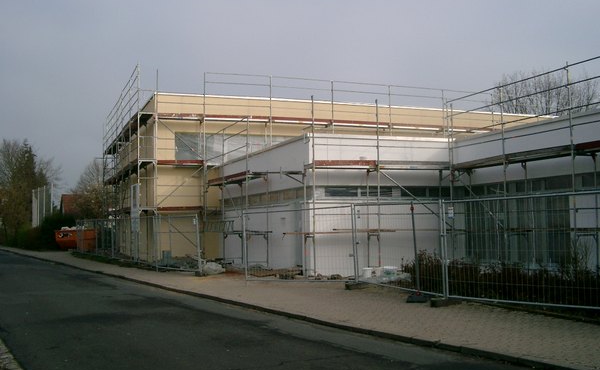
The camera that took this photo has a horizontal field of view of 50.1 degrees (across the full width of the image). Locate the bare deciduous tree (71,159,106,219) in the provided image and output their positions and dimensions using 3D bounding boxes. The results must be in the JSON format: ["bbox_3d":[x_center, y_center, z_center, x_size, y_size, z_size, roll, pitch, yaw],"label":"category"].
[{"bbox_3d":[-19.320,1.475,59.999,5.000,7.895,5.000,0,-3,-18],"label":"bare deciduous tree"}]

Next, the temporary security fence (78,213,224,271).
[{"bbox_3d":[-8.658,2.520,30.106,0.700,2.000,21.200,1,-4,-29],"label":"temporary security fence"}]

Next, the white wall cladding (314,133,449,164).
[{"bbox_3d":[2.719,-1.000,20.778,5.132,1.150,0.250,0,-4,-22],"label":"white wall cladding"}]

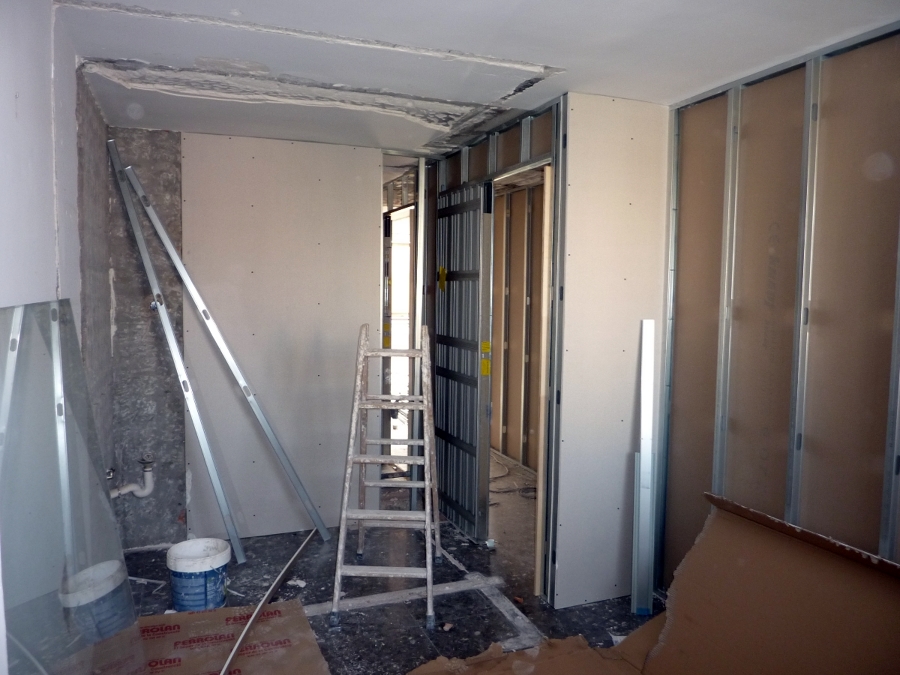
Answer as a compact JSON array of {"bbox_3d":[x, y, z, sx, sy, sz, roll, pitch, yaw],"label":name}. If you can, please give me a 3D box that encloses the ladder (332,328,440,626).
[{"bbox_3d":[-0.292,0.621,3.347,0.480,1.390,0.790,1,4,3],"label":"ladder"}]

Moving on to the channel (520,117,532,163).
[{"bbox_3d":[0.406,-1.048,3.473,0.050,0.245,0.040,-1,4,-22],"label":"channel"}]

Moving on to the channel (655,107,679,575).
[{"bbox_3d":[1.103,0.096,3.301,0.050,2.470,0.042,-1,4,-22],"label":"channel"}]

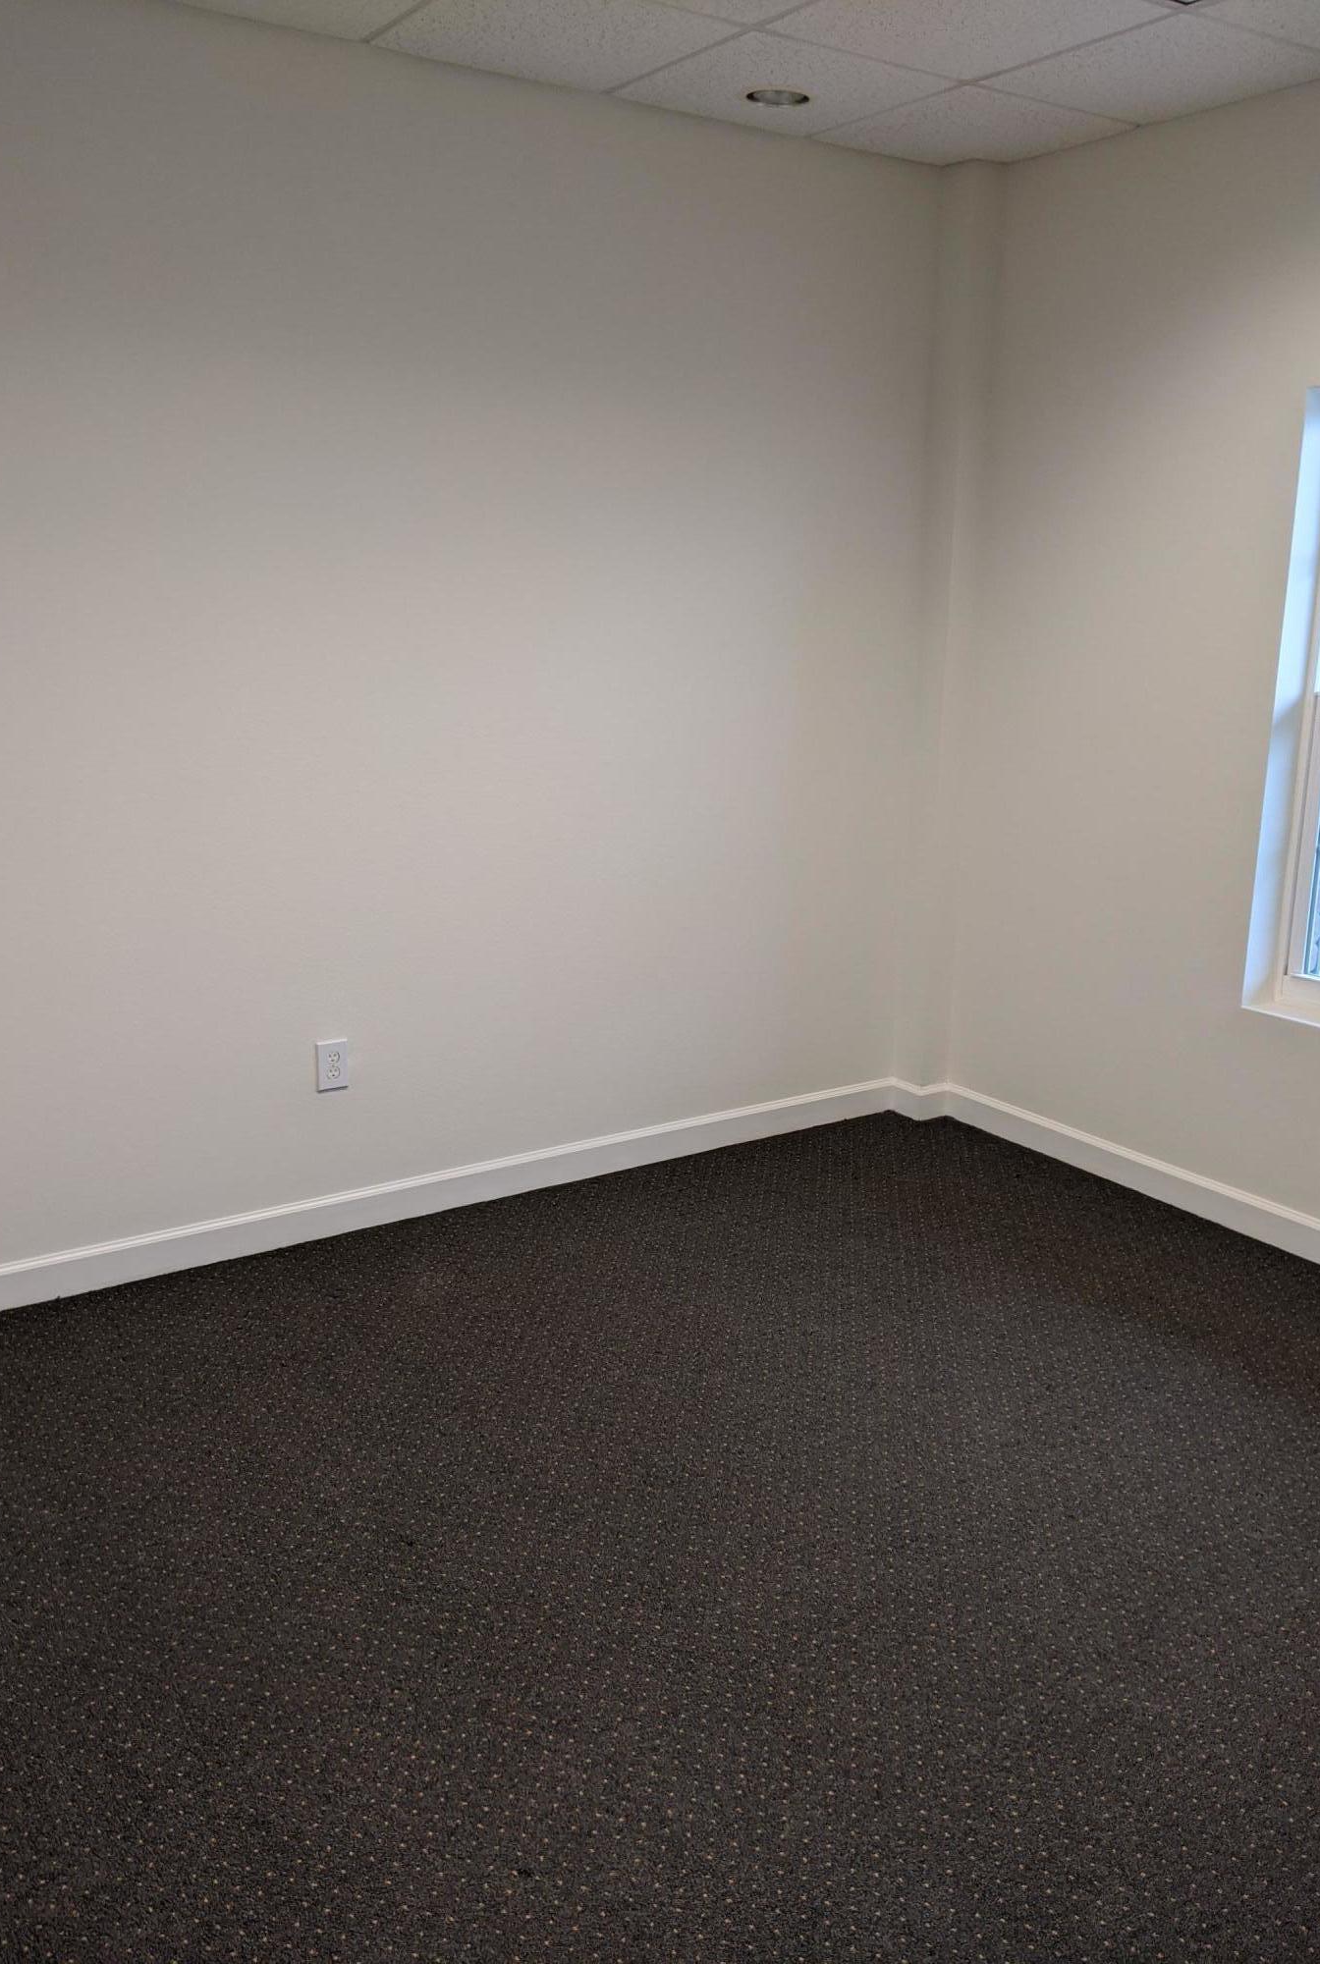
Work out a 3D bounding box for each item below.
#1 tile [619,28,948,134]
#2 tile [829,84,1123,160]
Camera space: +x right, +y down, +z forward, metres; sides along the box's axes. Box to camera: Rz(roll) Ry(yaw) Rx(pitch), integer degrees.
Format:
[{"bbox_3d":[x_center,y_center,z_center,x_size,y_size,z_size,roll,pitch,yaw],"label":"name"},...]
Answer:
[{"bbox_3d":[0.288,-2.098,3.582,0.594,0.020,0.567,-9,18,-33],"label":"tile"},{"bbox_3d":[0.793,-2.175,3.908,0.578,0.020,0.567,-9,18,-33],"label":"tile"}]

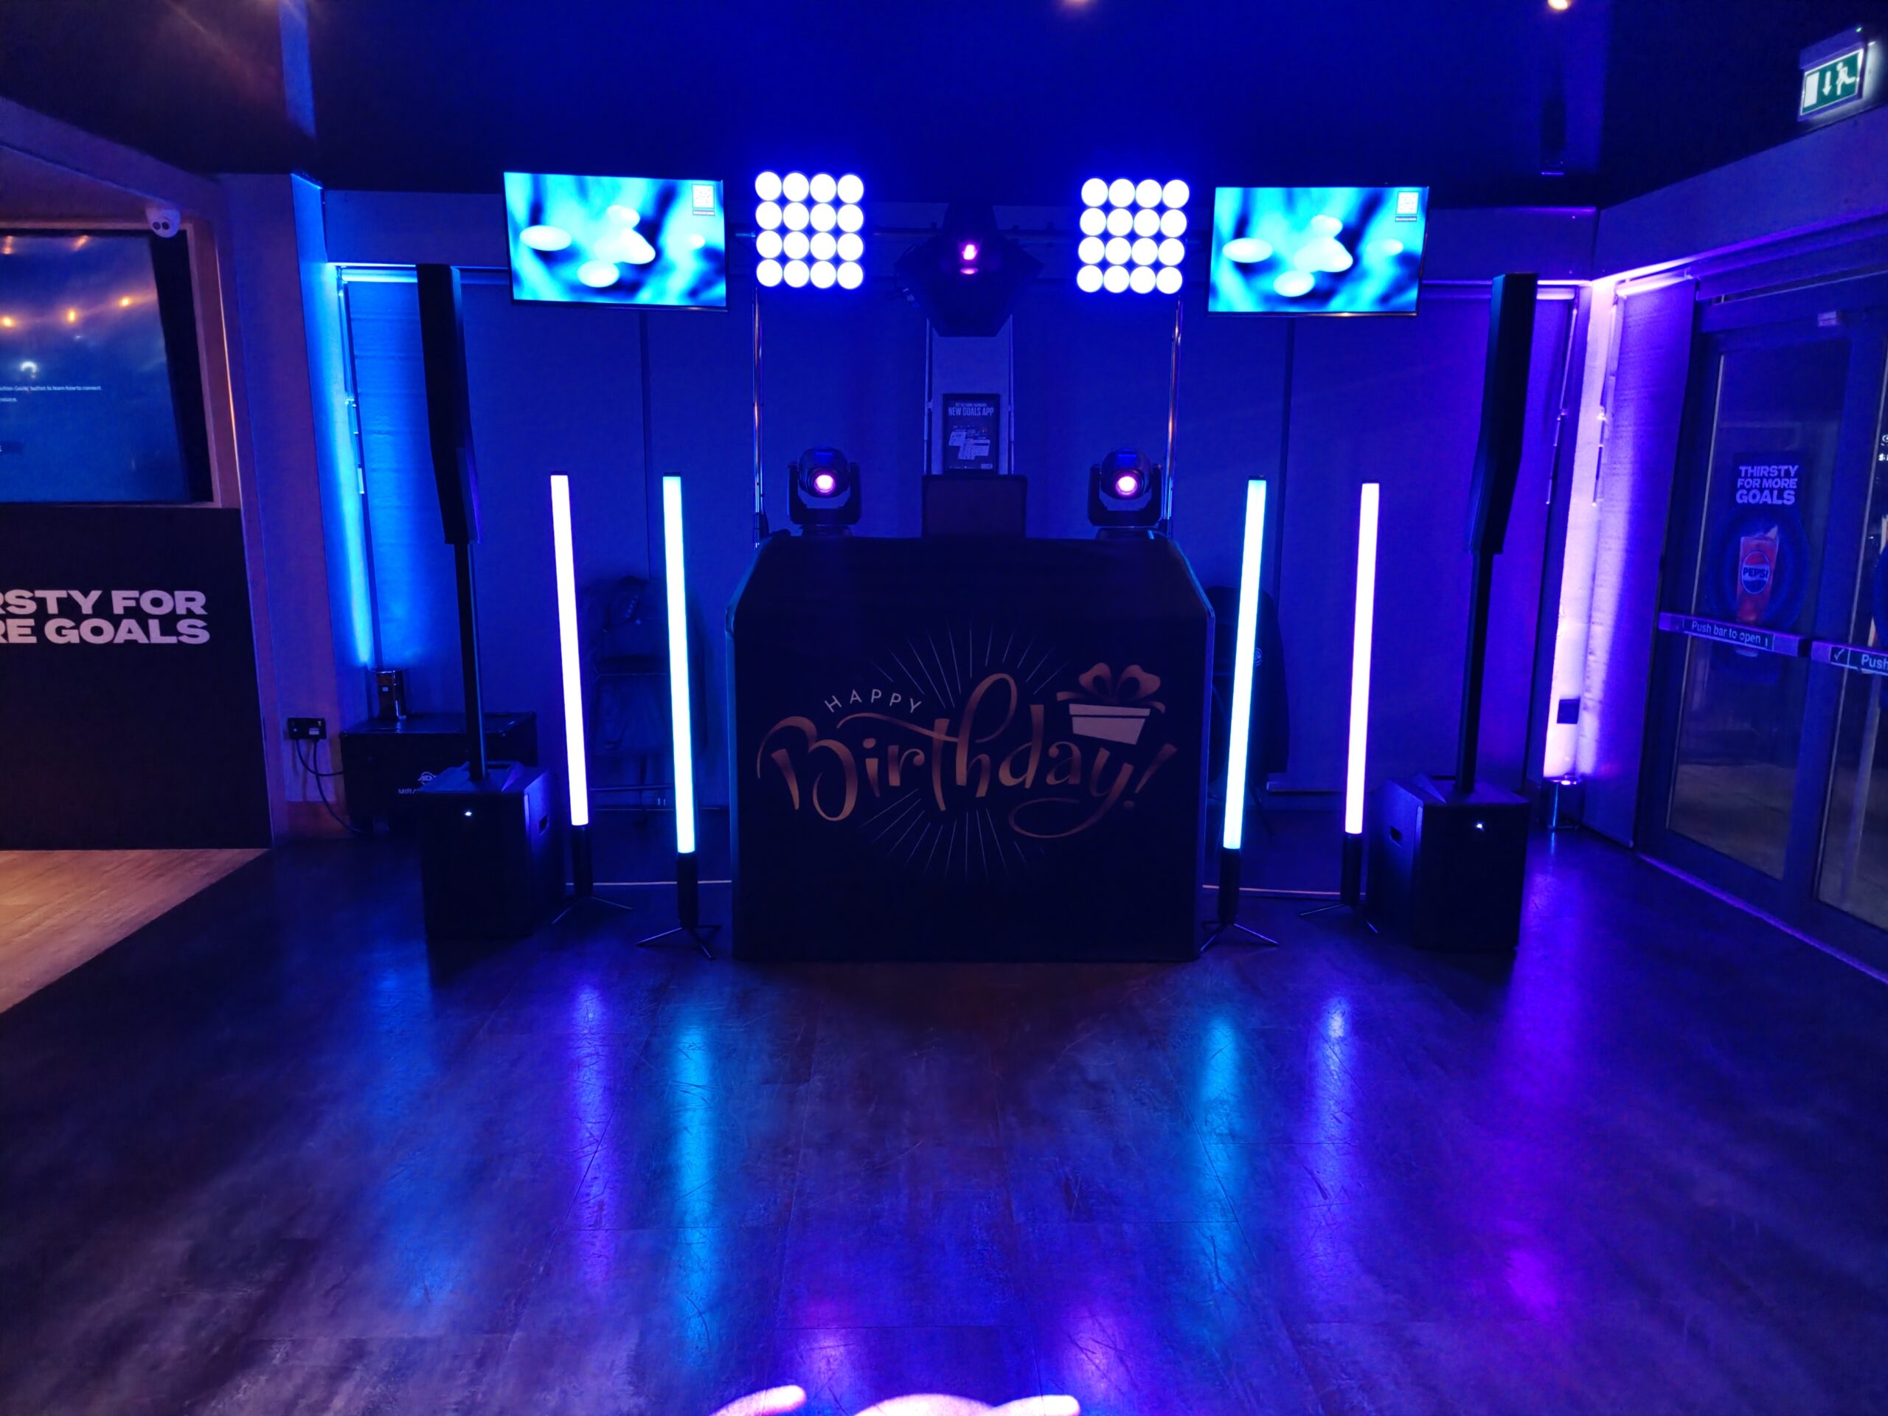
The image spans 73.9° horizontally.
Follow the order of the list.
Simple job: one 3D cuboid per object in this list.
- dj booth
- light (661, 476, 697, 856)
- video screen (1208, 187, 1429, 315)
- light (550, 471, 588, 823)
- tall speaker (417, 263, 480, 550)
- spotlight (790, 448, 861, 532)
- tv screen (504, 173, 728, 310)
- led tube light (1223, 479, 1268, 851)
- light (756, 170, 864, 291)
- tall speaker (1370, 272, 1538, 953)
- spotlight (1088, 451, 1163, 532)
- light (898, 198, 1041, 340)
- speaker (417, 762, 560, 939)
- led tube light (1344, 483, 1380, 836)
[{"bbox_3d":[0.060,0.100,4.197,1.430,1.280,0.700,0,11,0],"label":"dj booth"},{"bbox_3d":[-0.800,-0.114,3.786,0.052,1.167,0.052,0,11,0],"label":"light"},{"bbox_3d":[1.258,-1.538,4.220,0.715,0.412,0.060,1,13,3],"label":"video screen"},{"bbox_3d":[-1.217,-0.173,4.074,0.052,1.163,0.052,0,11,0],"label":"light"},{"bbox_3d":[-1.526,-0.924,3.869,0.100,0.835,0.135,0,11,0],"label":"tall speaker"},{"bbox_3d":[-0.398,-0.721,4.229,0.240,0.325,0.210,0,11,-2],"label":"spotlight"},{"bbox_3d":[-1.096,-1.571,4.241,0.725,0.430,0.070,-1,16,-7],"label":"tv screen"},{"bbox_3d":[0.917,-0.117,3.829,0.052,1.156,0.052,1,11,0],"label":"led tube light"},{"bbox_3d":[-0.445,-1.594,4.179,0.370,0.380,0.120,-1,12,-7],"label":"light"},{"bbox_3d":[1.642,-0.282,3.930,0.340,2.030,0.430,0,11,0],"label":"tall speaker"},{"bbox_3d":[0.620,-0.722,4.266,0.240,0.325,0.210,0,11,-2],"label":"spotlight"},{"bbox_3d":[0.081,-1.458,4.154,0.465,0.410,0.340,0,11,-2],"label":"light"},{"bbox_3d":[-1.526,0.475,4.293,0.345,0.485,0.420,1,11,1],"label":"speaker"},{"bbox_3d":[1.341,-0.146,4.027,0.052,1.152,0.052,-1,11,0],"label":"led tube light"}]

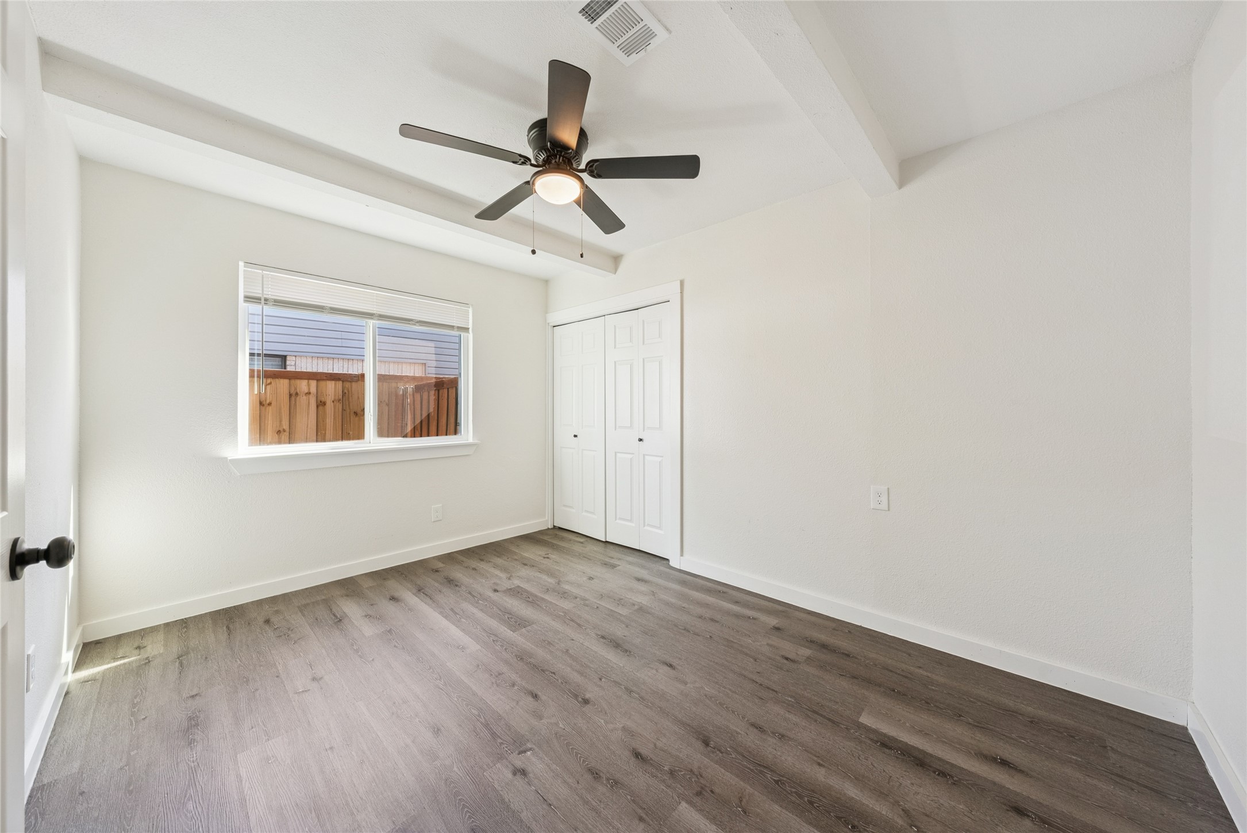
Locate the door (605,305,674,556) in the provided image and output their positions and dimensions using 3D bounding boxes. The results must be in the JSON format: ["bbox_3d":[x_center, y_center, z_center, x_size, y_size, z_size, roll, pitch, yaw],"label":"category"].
[{"bbox_3d":[0.118,0.116,3.453,0.718,2.002,0.040,0,1,43],"label":"door"}]

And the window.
[{"bbox_3d":[-1.866,-0.365,3.115,0.100,1.193,1.498,0,1,44],"label":"window"}]

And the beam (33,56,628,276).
[{"bbox_3d":[-1.135,-1.278,2.581,2.890,0.155,0.118,-1,1,-45],"label":"beam"}]

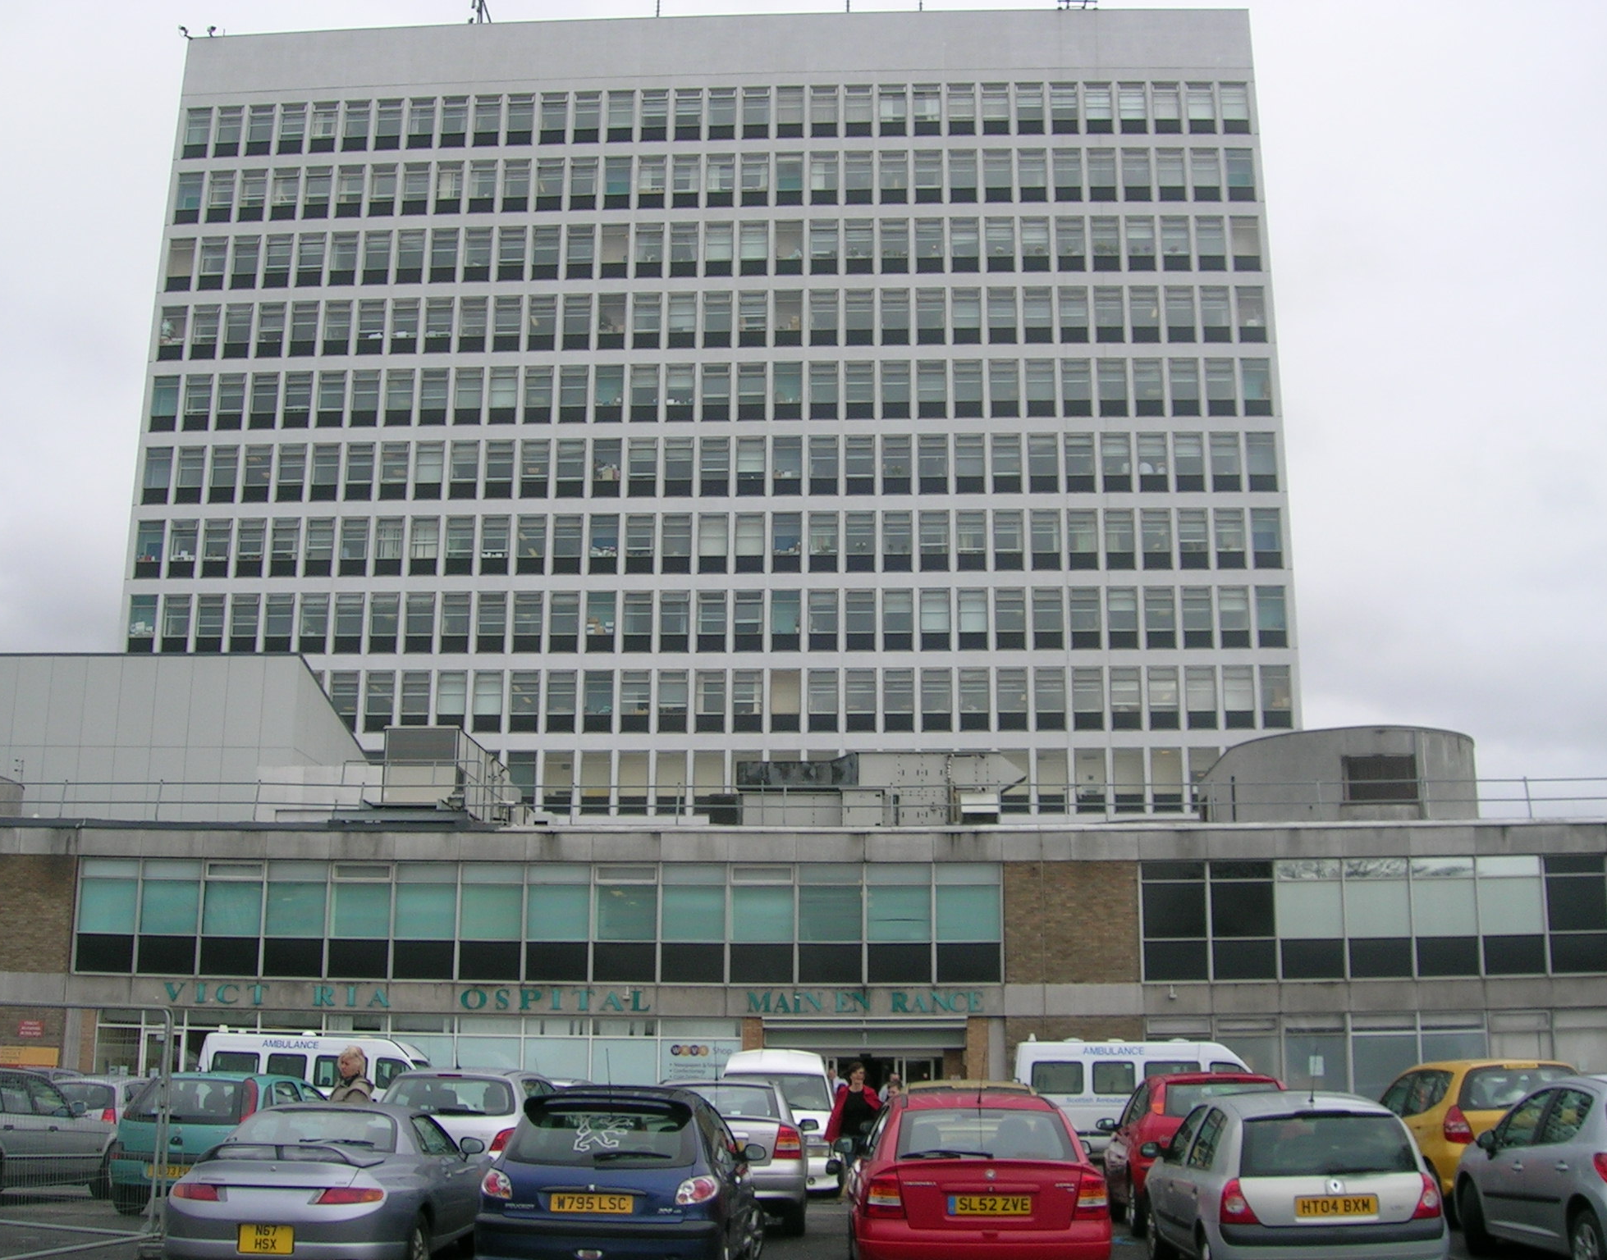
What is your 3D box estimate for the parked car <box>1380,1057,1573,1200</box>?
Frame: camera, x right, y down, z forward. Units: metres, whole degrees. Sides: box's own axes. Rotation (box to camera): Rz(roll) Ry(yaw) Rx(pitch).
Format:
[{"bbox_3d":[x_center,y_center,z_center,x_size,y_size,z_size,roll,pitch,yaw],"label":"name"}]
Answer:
[{"bbox_3d":[6.865,5.152,19.760,1.680,1.530,3.830,0,-13,3],"label":"parked car"}]

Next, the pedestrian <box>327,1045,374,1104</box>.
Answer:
[{"bbox_3d":[-3.994,4.571,17.200,0.360,1.720,0.500,8,-17,-29],"label":"pedestrian"}]

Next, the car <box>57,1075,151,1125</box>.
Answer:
[{"bbox_3d":[-11.996,8.592,34.118,1.680,1.460,3.950,0,-13,3],"label":"car"}]

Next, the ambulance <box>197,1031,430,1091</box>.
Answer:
[{"bbox_3d":[-8.526,8.875,36.500,5.200,2.400,2.000,0,-15,3],"label":"ambulance"}]

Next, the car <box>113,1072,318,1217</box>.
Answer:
[{"bbox_3d":[-5.789,5.331,20.155,1.650,1.440,3.820,0,-13,3],"label":"car"}]

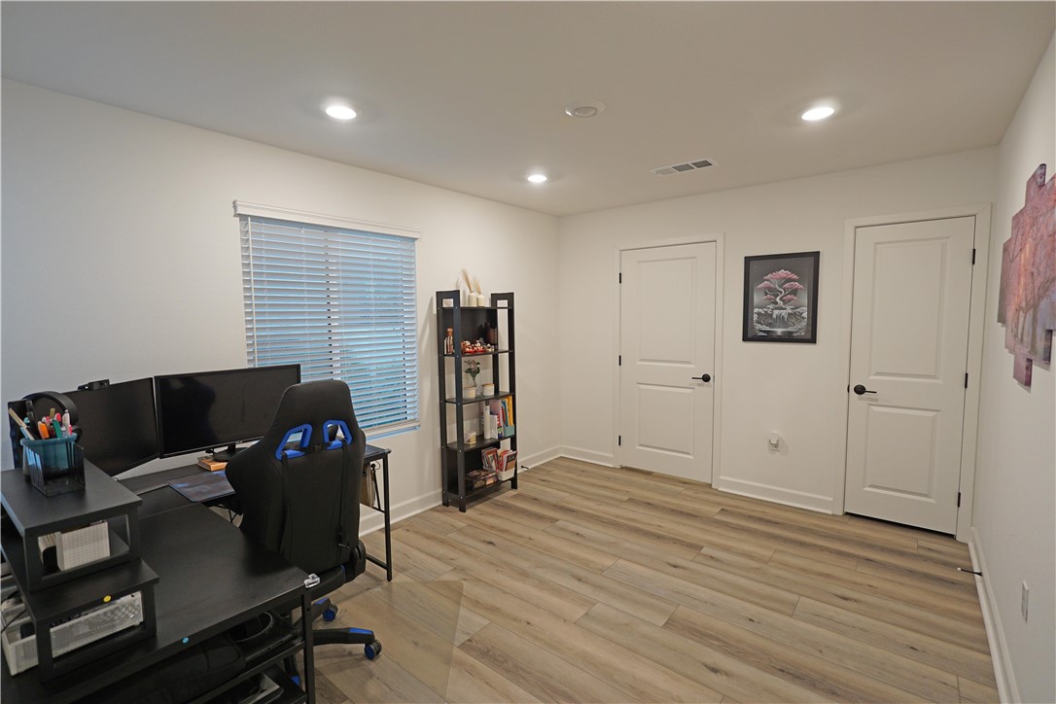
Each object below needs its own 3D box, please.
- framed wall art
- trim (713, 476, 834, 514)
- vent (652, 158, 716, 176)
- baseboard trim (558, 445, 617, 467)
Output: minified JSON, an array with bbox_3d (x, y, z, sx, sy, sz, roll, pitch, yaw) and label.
[{"bbox_3d":[1.897,-0.400,3.535,0.500,0.661,0.030,3,6,38],"label":"framed wall art"},{"bbox_3d":[1.904,1.111,3.665,0.815,0.105,0.018,3,6,38],"label":"trim"},{"bbox_3d":[1.034,-1.228,3.129,0.385,0.020,0.165,3,6,40],"label":"vent"},{"bbox_3d":[0.585,1.044,4.679,0.612,0.105,0.018,3,6,38],"label":"baseboard trim"}]

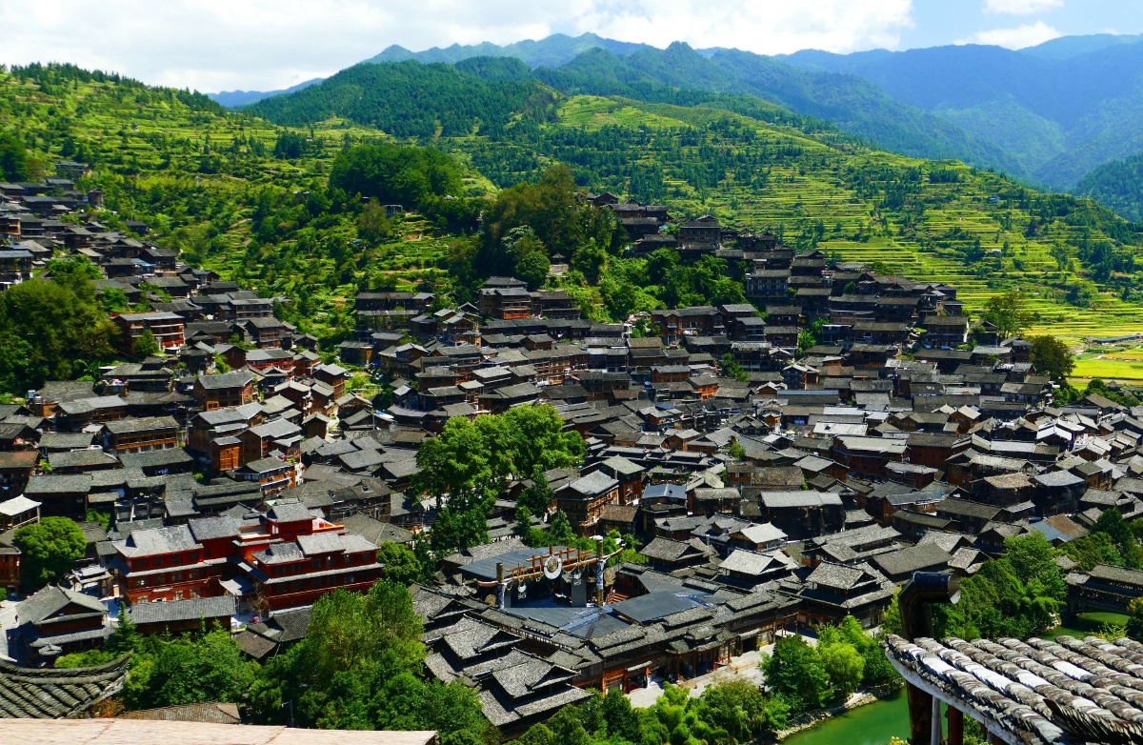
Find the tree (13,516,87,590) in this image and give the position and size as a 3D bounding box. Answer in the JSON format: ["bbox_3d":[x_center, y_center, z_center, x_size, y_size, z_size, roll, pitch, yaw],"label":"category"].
[{"bbox_3d":[-111.700,39.270,272.000,15.300,16.990,14.500,-3,8,-23],"label":"tree"}]

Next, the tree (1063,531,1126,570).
[{"bbox_3d":[116.230,40.290,282.000,13.000,9.800,11.500,0,8,0],"label":"tree"}]

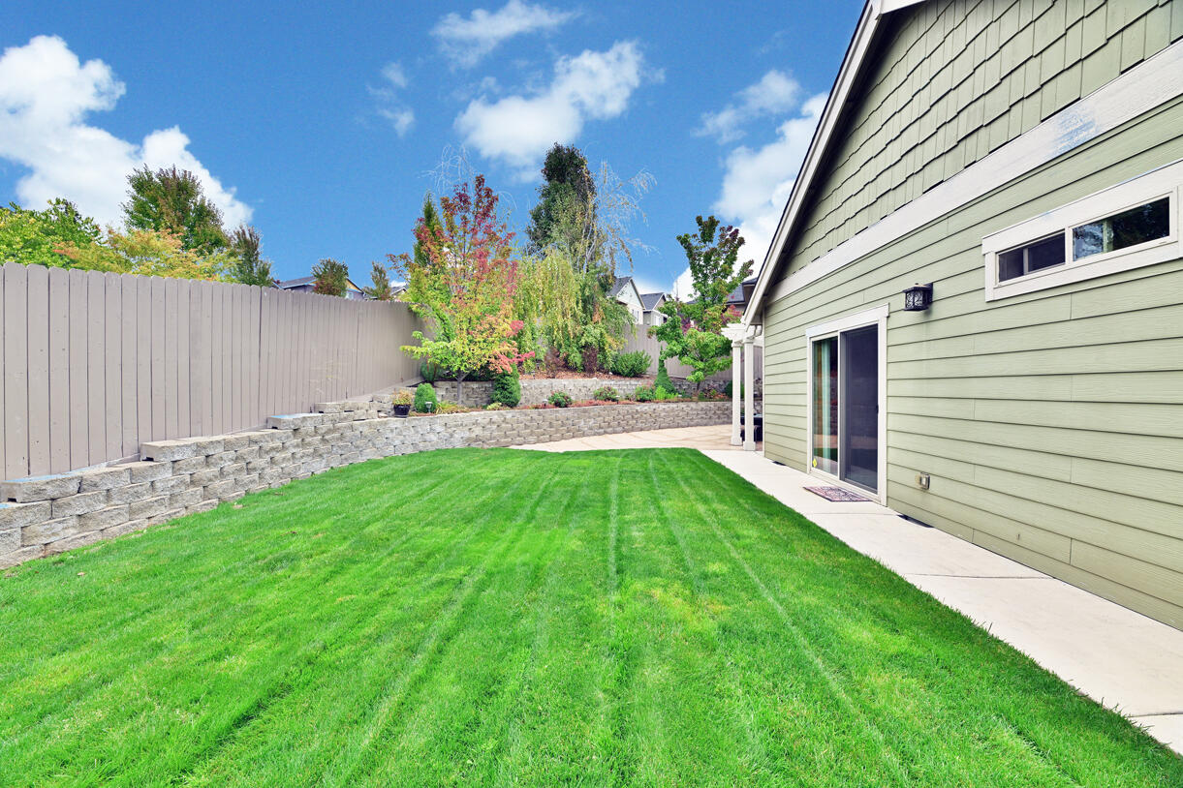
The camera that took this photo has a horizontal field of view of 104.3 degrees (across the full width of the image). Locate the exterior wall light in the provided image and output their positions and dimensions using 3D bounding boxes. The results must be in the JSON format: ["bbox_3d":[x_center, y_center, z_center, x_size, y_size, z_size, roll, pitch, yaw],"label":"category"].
[{"bbox_3d":[3.109,-0.930,4.390,0.200,0.260,0.165,0,1,1],"label":"exterior wall light"}]

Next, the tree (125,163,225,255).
[{"bbox_3d":[-15.400,-4.450,17.000,3.800,8.000,3.700,0,1,1],"label":"tree"}]

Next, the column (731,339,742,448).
[{"bbox_3d":[3.375,-0.020,10.680,0.250,2.430,0.250,0,1,1],"label":"column"}]

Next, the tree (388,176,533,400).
[{"bbox_3d":[-3.080,-2.470,10.800,3.200,5.350,3.000,0,1,1],"label":"tree"}]

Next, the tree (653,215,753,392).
[{"bbox_3d":[3.660,-3.000,15.500,3.350,6.000,3.200,0,1,1],"label":"tree"}]

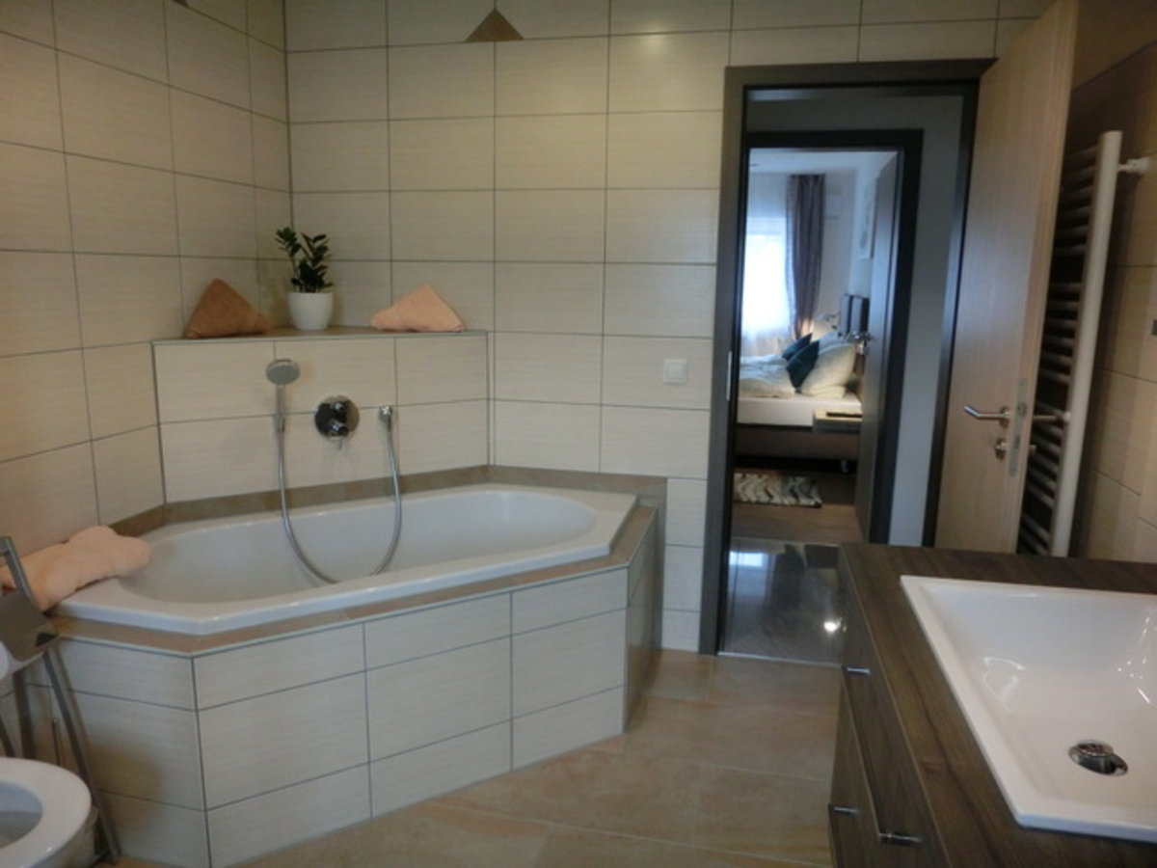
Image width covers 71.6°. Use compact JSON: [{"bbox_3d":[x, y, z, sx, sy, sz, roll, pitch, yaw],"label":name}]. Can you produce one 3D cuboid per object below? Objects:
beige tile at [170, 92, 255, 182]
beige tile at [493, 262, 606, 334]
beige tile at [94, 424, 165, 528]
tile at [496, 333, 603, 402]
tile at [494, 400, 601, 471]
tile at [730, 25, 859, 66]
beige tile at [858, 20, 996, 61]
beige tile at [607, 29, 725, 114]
[{"bbox_3d":[-1.178,-0.949,2.589,0.014,0.250,0.403,3,11,13],"label":"beige tile"},{"bbox_3d":[-0.105,-0.486,2.886,0.403,0.250,0.014,3,11,12],"label":"beige tile"},{"bbox_3d":[-1.302,0.117,2.323,0.014,0.250,0.257,3,11,13],"label":"beige tile"},{"bbox_3d":[-0.113,-0.240,2.966,0.402,0.249,0.012,4,12,13],"label":"tile"},{"bbox_3d":[-0.113,0.004,2.974,0.400,0.240,0.015,3,11,11],"label":"tile"},{"bbox_3d":[0.693,-1.244,2.581,0.402,0.114,0.012,4,12,13],"label":"tile"},{"bbox_3d":[1.085,-1.223,2.503,0.400,0.114,0.015,3,11,11],"label":"beige tile"},{"bbox_3d":[0.299,-1.202,2.682,0.402,0.249,0.012,4,12,13],"label":"beige tile"}]

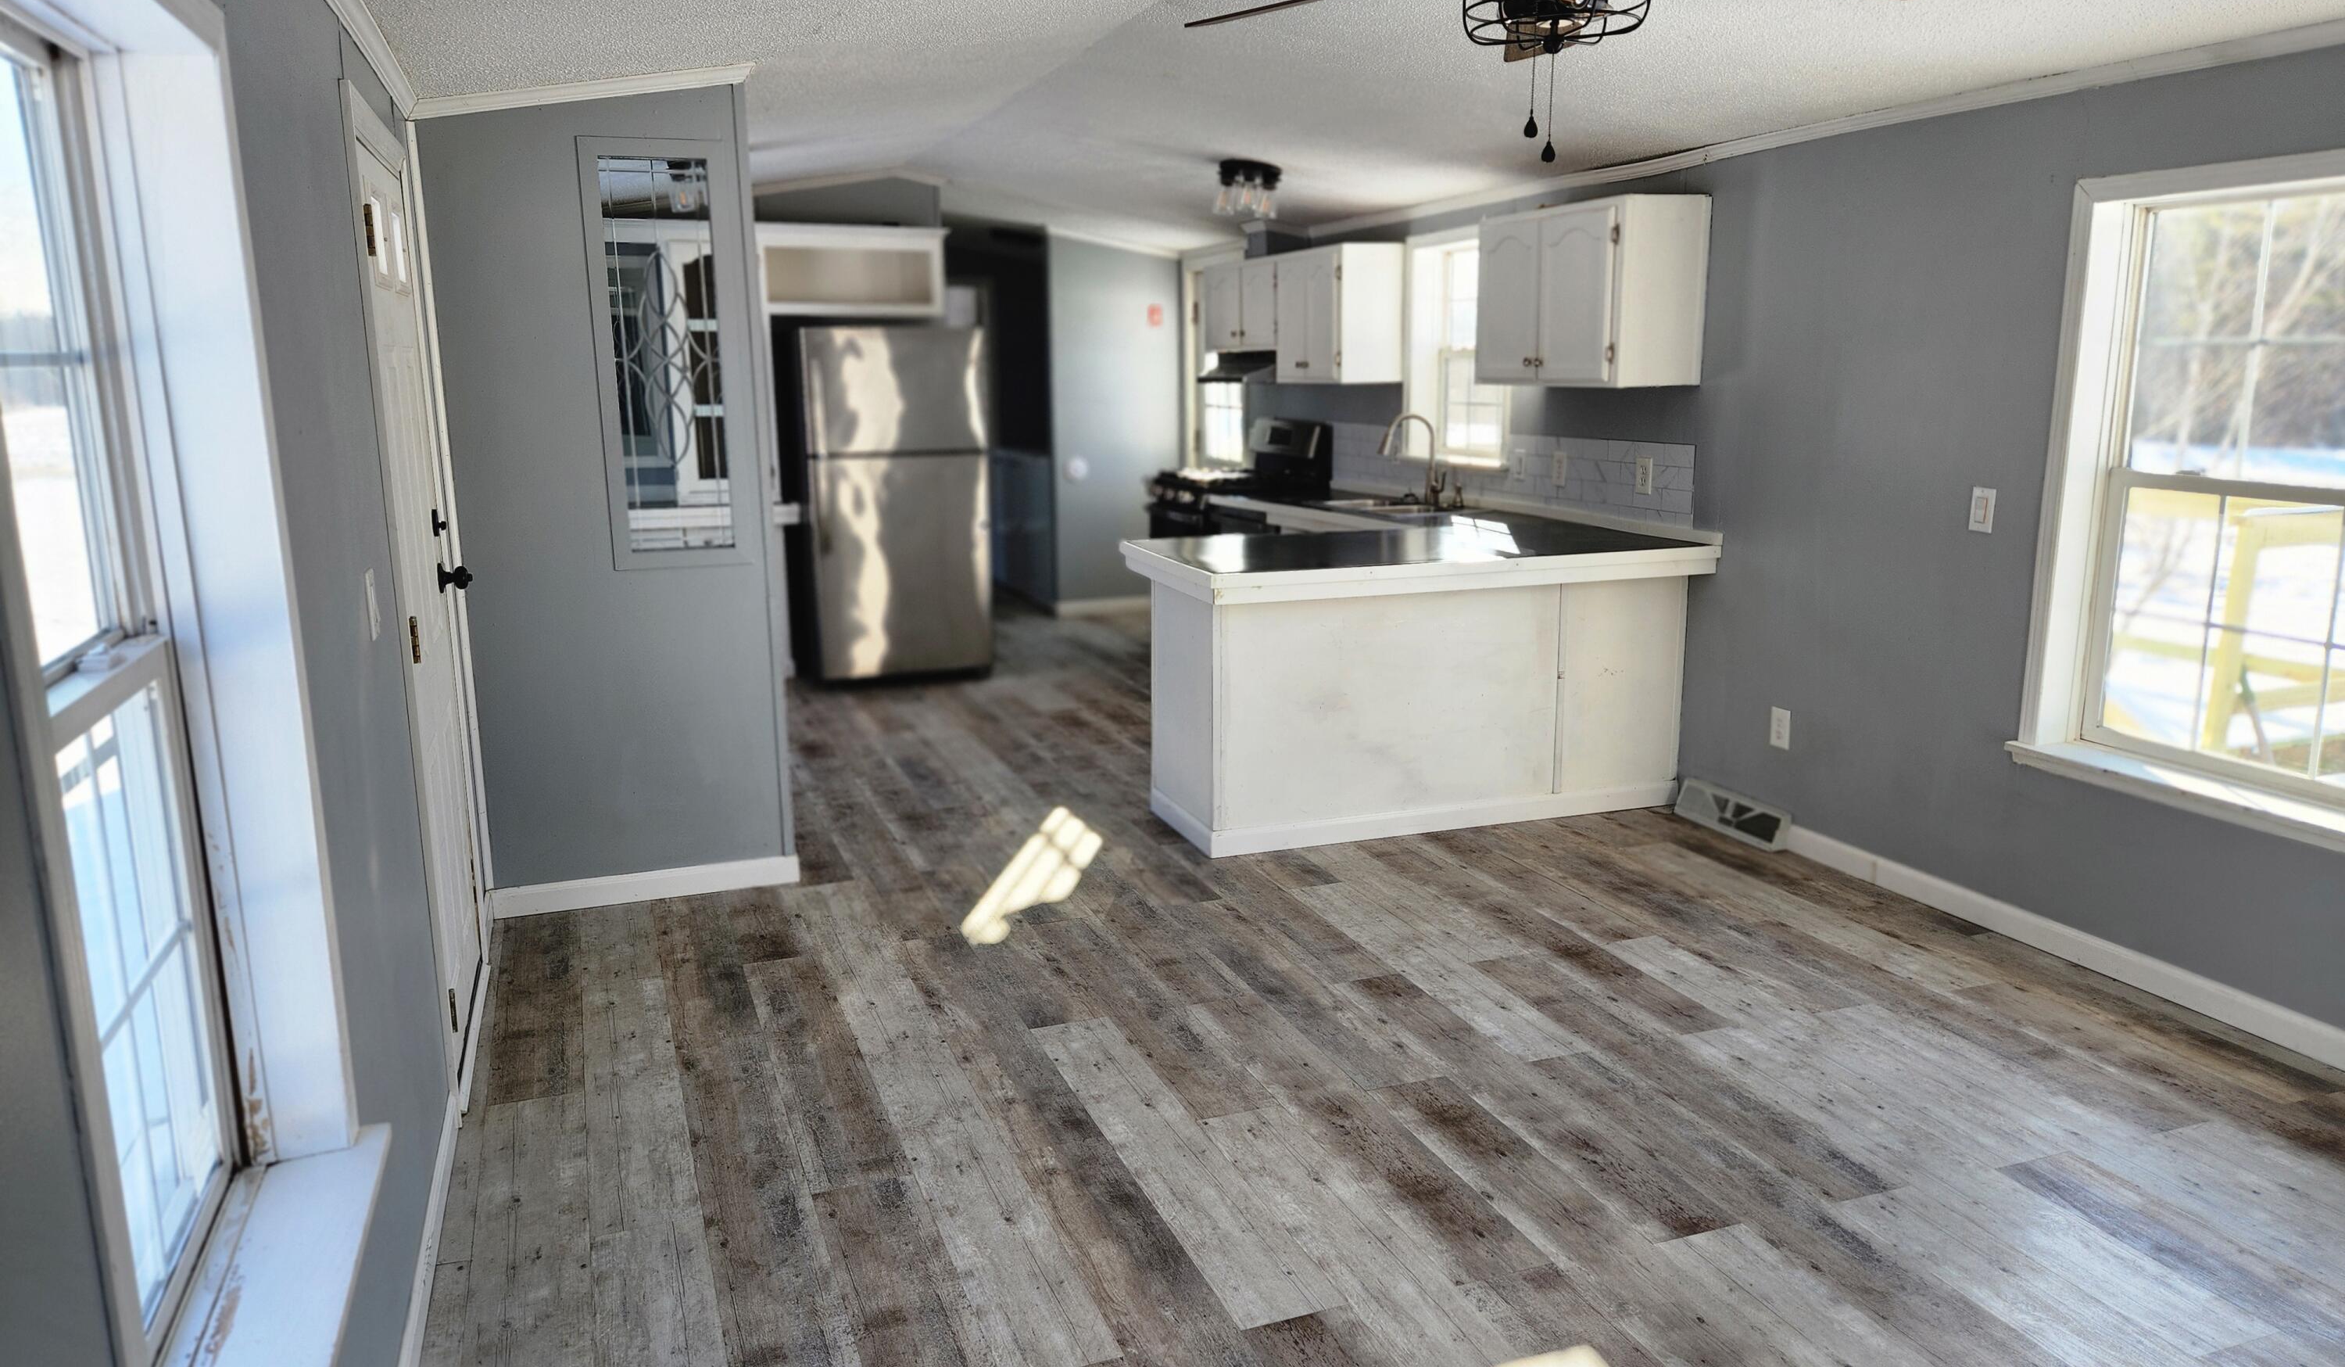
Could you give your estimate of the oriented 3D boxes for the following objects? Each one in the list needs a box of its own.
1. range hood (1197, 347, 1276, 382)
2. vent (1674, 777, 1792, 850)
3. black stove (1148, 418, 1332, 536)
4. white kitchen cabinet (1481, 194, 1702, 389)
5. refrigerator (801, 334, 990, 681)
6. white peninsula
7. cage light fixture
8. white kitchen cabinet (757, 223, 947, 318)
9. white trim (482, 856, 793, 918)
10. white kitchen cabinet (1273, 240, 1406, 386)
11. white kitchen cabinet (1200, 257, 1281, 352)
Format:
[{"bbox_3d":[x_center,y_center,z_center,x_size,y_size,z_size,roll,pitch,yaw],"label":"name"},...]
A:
[{"bbox_3d":[0.447,-1.587,7.801,0.486,0.152,0.733,-5,12,-19],"label":"range hood"},{"bbox_3d":[1.800,0.422,5.032,0.073,0.113,0.486,-5,12,-19],"label":"vent"},{"bbox_3d":[0.341,-0.705,7.969,0.689,1.213,0.769,-5,12,-19],"label":"black stove"},{"bbox_3d":[1.415,-1.324,5.351,0.321,0.590,0.875,-5,12,-19],"label":"white kitchen cabinet"},{"bbox_3d":[-1.442,-0.930,7.950,0.857,1.699,0.762,-5,12,-19],"label":"refrigerator"},{"bbox_3d":[0.803,-0.011,5.232,1.743,0.904,0.850,-5,12,-19],"label":"white peninsula"},{"bbox_3d":[0.305,-2.011,6.351,0.249,0.215,0.249,-5,12,-19],"label":"cage light fixture"},{"bbox_3d":[-1.647,-2.053,7.848,0.886,0.413,0.557,-5,12,-19],"label":"white kitchen cabinet"},{"bbox_3d":[-1.503,0.582,4.479,0.838,0.082,0.019,-5,12,-19],"label":"white trim"},{"bbox_3d":[0.765,-1.678,7.140,0.311,0.593,0.662,-5,12,-19],"label":"white kitchen cabinet"},{"bbox_3d":[0.490,-1.902,7.874,0.311,0.438,0.952,-5,12,-19],"label":"white kitchen cabinet"}]

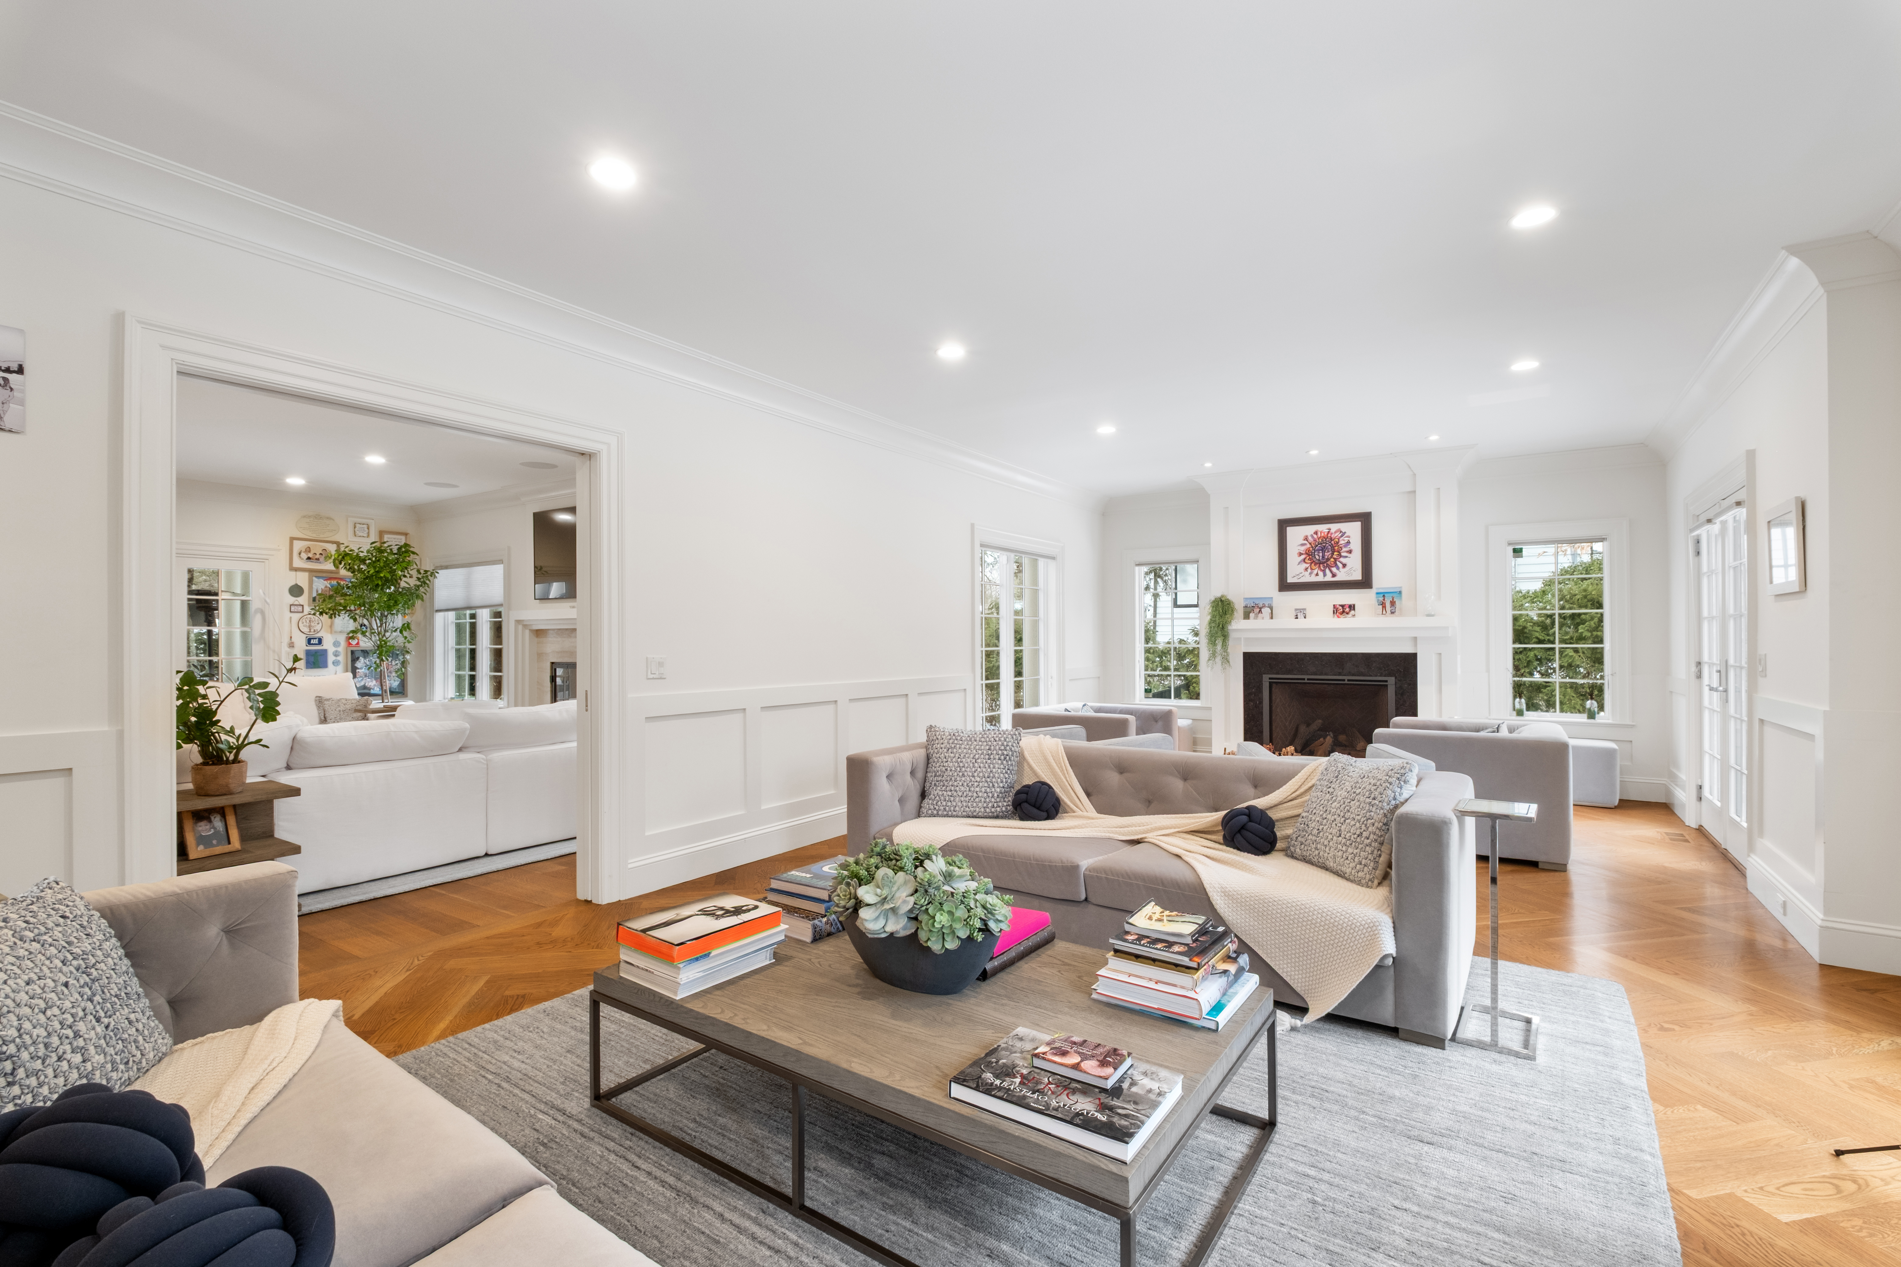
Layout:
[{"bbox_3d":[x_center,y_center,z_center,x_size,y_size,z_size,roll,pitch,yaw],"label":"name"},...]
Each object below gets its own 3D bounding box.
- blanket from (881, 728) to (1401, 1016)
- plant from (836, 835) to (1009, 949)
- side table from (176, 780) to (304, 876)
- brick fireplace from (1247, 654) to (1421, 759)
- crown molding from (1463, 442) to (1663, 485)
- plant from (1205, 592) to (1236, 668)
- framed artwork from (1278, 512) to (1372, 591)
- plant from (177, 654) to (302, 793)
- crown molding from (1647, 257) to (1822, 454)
[{"bbox_3d":[0.803,0.907,3.497,2.120,0.730,1.020,0,0,35],"label":"blanket"},{"bbox_3d":[-0.082,0.694,2.146,0.510,0.220,0.350,0,0,35],"label":"plant"},{"bbox_3d":[-3.316,1.001,3.503,0.380,0.575,0.600,0,0,35],"label":"side table"},{"bbox_3d":[3.282,0.741,6.877,1.360,1.136,0.300,0,0,35],"label":"brick fireplace"},{"bbox_3d":[4.841,-1.361,6.330,1.320,0.165,0.120,0,0,35],"label":"crown molding"},{"bbox_3d":[2.434,-0.031,7.145,0.280,0.670,0.250,0,0,35],"label":"plant"},{"bbox_3d":[3.208,-0.686,6.791,0.735,0.640,0.045,0,0,35],"label":"framed artwork"},{"bbox_3d":[-3.277,0.401,3.547,0.430,0.620,0.480,0,0,35],"label":"plant"},{"bbox_3d":[4.311,-1.372,4.522,0.120,0.165,3.690,0,0,35],"label":"crown molding"}]

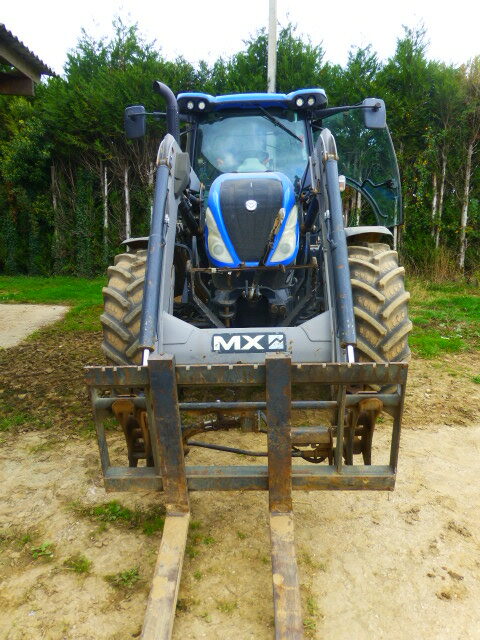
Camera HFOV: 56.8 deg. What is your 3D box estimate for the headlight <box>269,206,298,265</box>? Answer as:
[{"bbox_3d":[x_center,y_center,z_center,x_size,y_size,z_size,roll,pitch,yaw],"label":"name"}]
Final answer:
[{"bbox_3d":[0.319,-0.624,3.220,0.210,0.400,0.250,-2,11,-6],"label":"headlight"}]

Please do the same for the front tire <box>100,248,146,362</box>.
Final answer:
[{"bbox_3d":[-0.785,0.055,3.870,0.430,1.310,1.310,0,11,2],"label":"front tire"}]

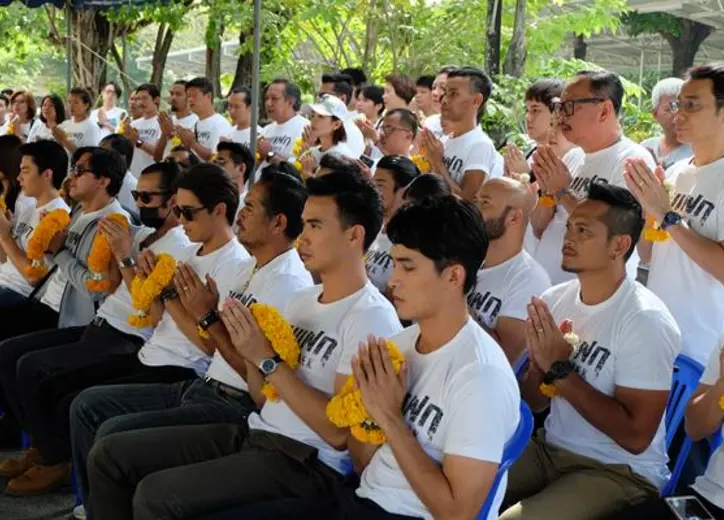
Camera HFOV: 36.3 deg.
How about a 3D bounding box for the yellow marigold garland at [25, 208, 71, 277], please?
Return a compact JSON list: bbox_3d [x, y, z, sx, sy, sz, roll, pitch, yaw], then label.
[{"bbox_3d":[-1.309,-0.073,4.600,0.130,0.280,0.160,-4,9,-30],"label":"yellow marigold garland"}]

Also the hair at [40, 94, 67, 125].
[{"bbox_3d":[-2.792,-1.362,10.000,0.210,0.280,0.210,6,9,32],"label":"hair"}]

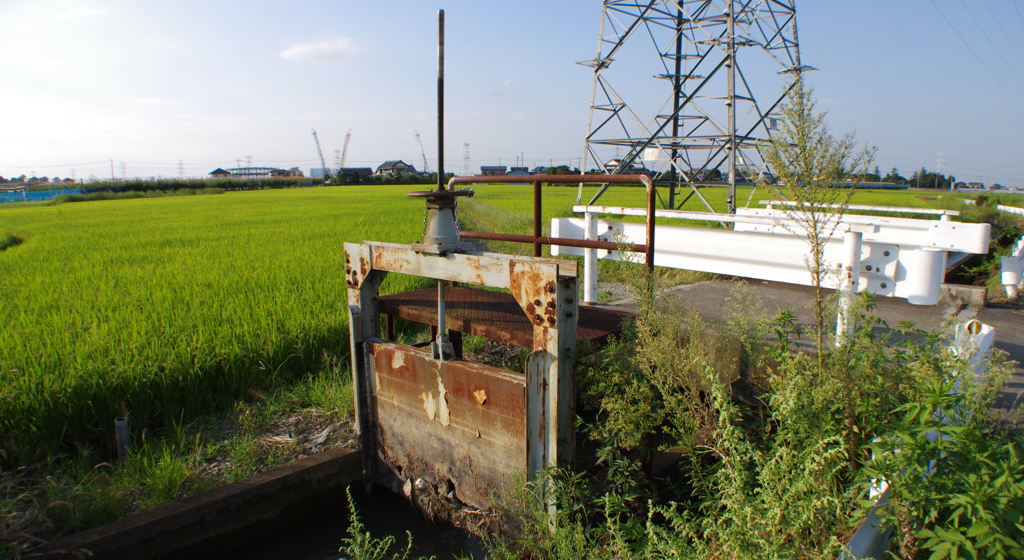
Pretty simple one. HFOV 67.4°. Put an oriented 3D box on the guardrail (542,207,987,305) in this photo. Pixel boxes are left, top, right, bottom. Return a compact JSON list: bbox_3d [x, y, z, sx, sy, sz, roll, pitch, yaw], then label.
[{"bbox_3d":[3.162,-0.330,8.206,5.350,0.980,3.700,-7,10,-45],"label":"guardrail"}]

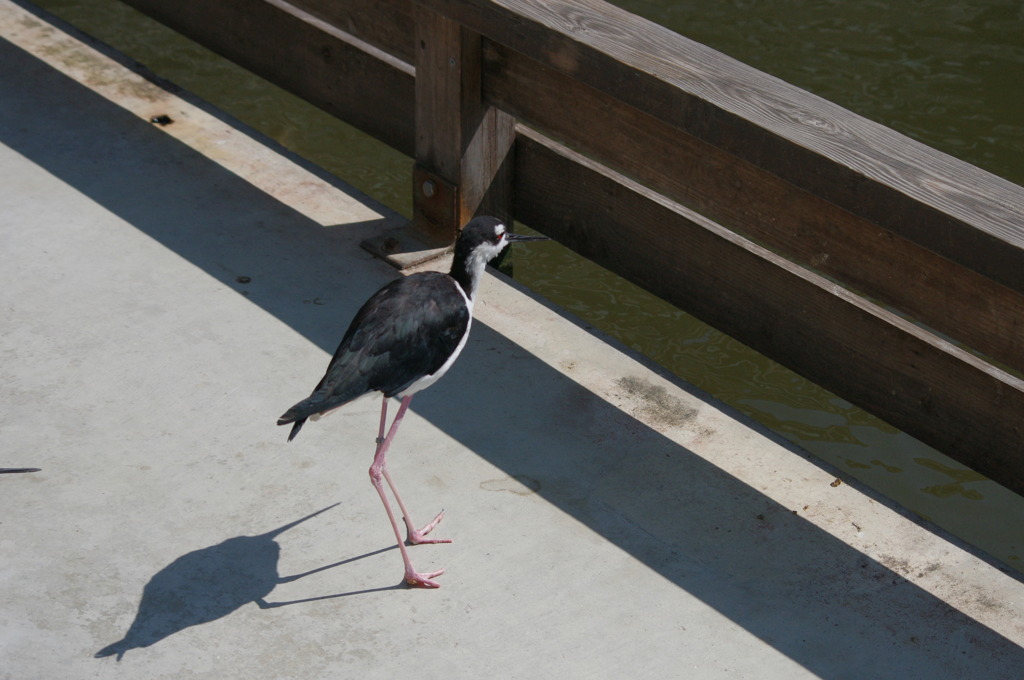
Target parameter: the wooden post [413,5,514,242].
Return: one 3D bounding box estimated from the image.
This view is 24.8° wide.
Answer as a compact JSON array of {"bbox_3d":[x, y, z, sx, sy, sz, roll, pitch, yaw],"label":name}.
[{"bbox_3d":[-0.059,-0.276,2.927,0.088,0.319,0.088,-25,40,-35],"label":"wooden post"}]

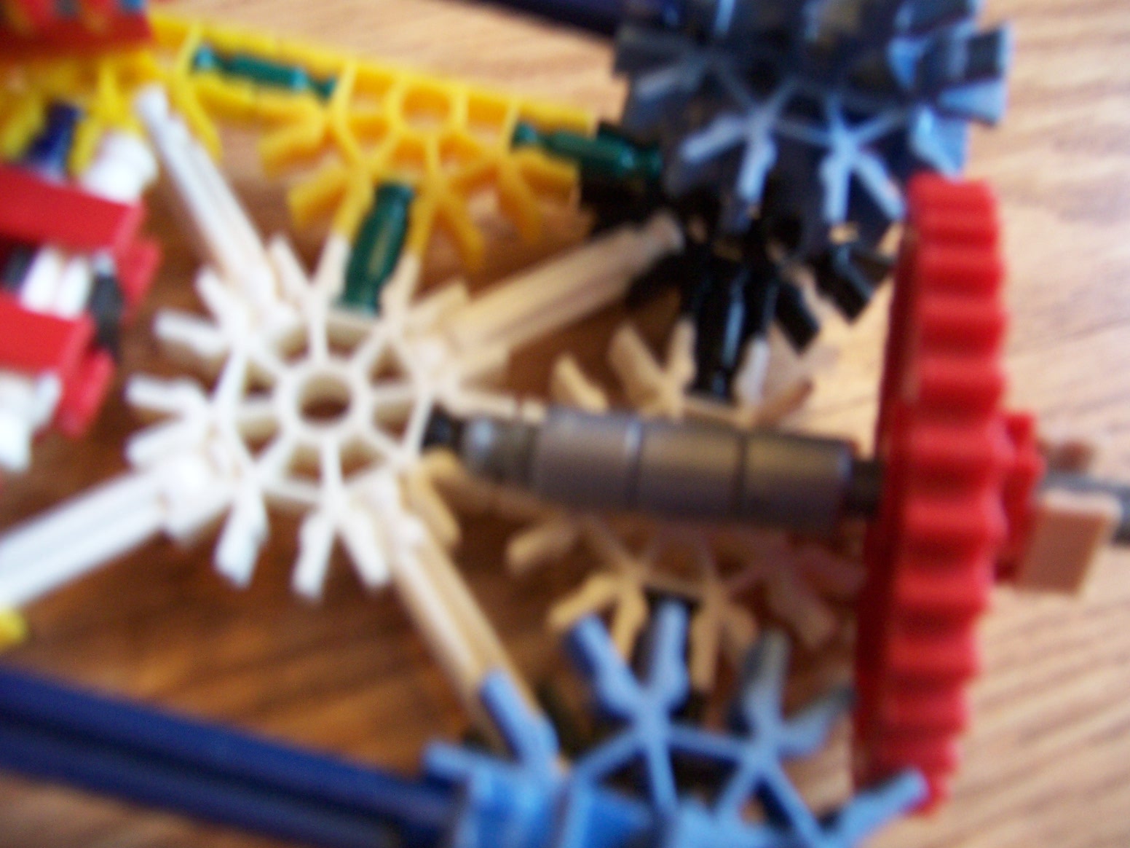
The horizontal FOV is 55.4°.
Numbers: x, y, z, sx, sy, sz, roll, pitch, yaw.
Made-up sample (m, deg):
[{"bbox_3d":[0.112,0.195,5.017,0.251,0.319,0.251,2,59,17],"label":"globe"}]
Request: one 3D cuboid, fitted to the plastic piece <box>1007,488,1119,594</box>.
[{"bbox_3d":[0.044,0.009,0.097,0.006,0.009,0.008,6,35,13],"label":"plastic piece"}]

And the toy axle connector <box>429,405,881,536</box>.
[{"bbox_3d":[0.008,0.004,0.106,0.045,0.009,0.009,6,66,13],"label":"toy axle connector"}]

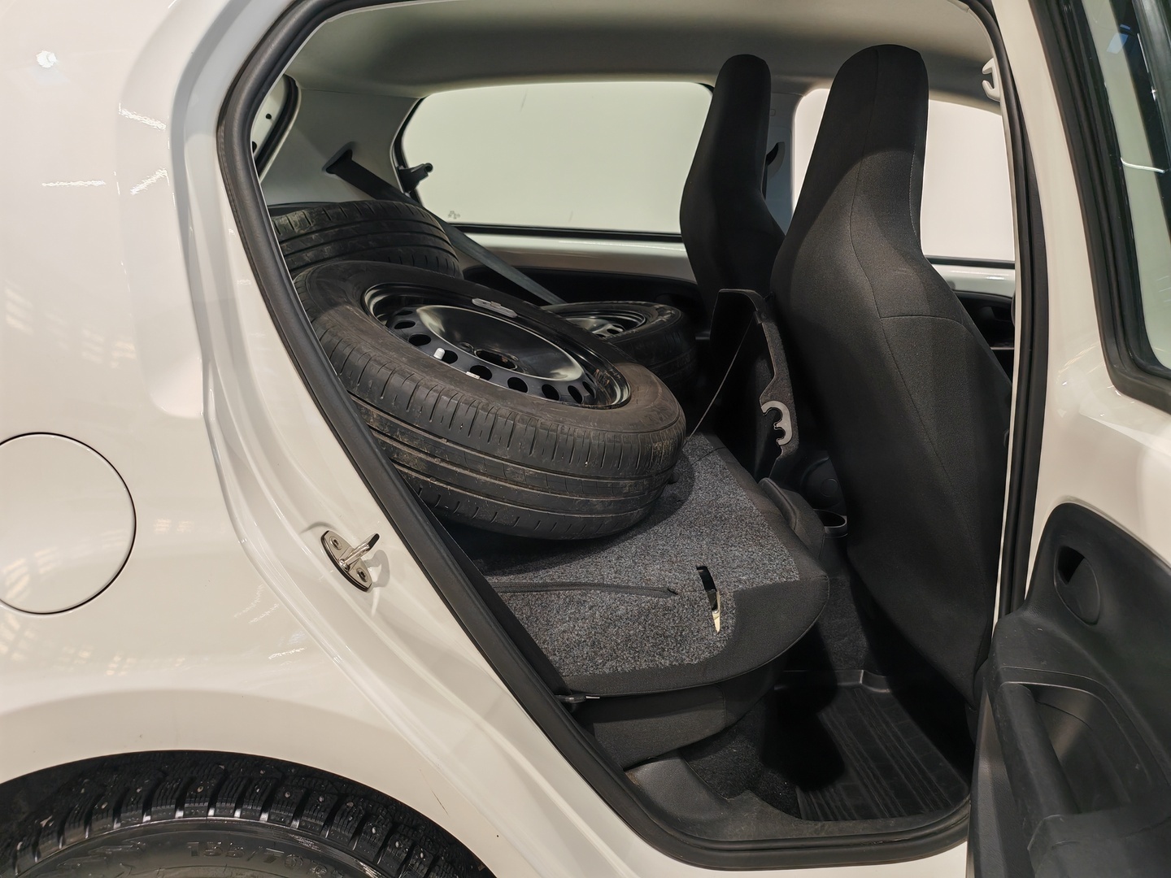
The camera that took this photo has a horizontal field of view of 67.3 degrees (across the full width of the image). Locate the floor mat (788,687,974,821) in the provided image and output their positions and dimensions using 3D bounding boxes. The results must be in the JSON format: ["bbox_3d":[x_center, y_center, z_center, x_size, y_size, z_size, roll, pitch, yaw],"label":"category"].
[{"bbox_3d":[0.432,0.476,1.374,0.330,0.035,0.370,1,19,-9],"label":"floor mat"}]

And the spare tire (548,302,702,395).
[{"bbox_3d":[-0.059,-0.157,1.847,0.583,0.170,0.583,-8,18,-5],"label":"spare tire"}]

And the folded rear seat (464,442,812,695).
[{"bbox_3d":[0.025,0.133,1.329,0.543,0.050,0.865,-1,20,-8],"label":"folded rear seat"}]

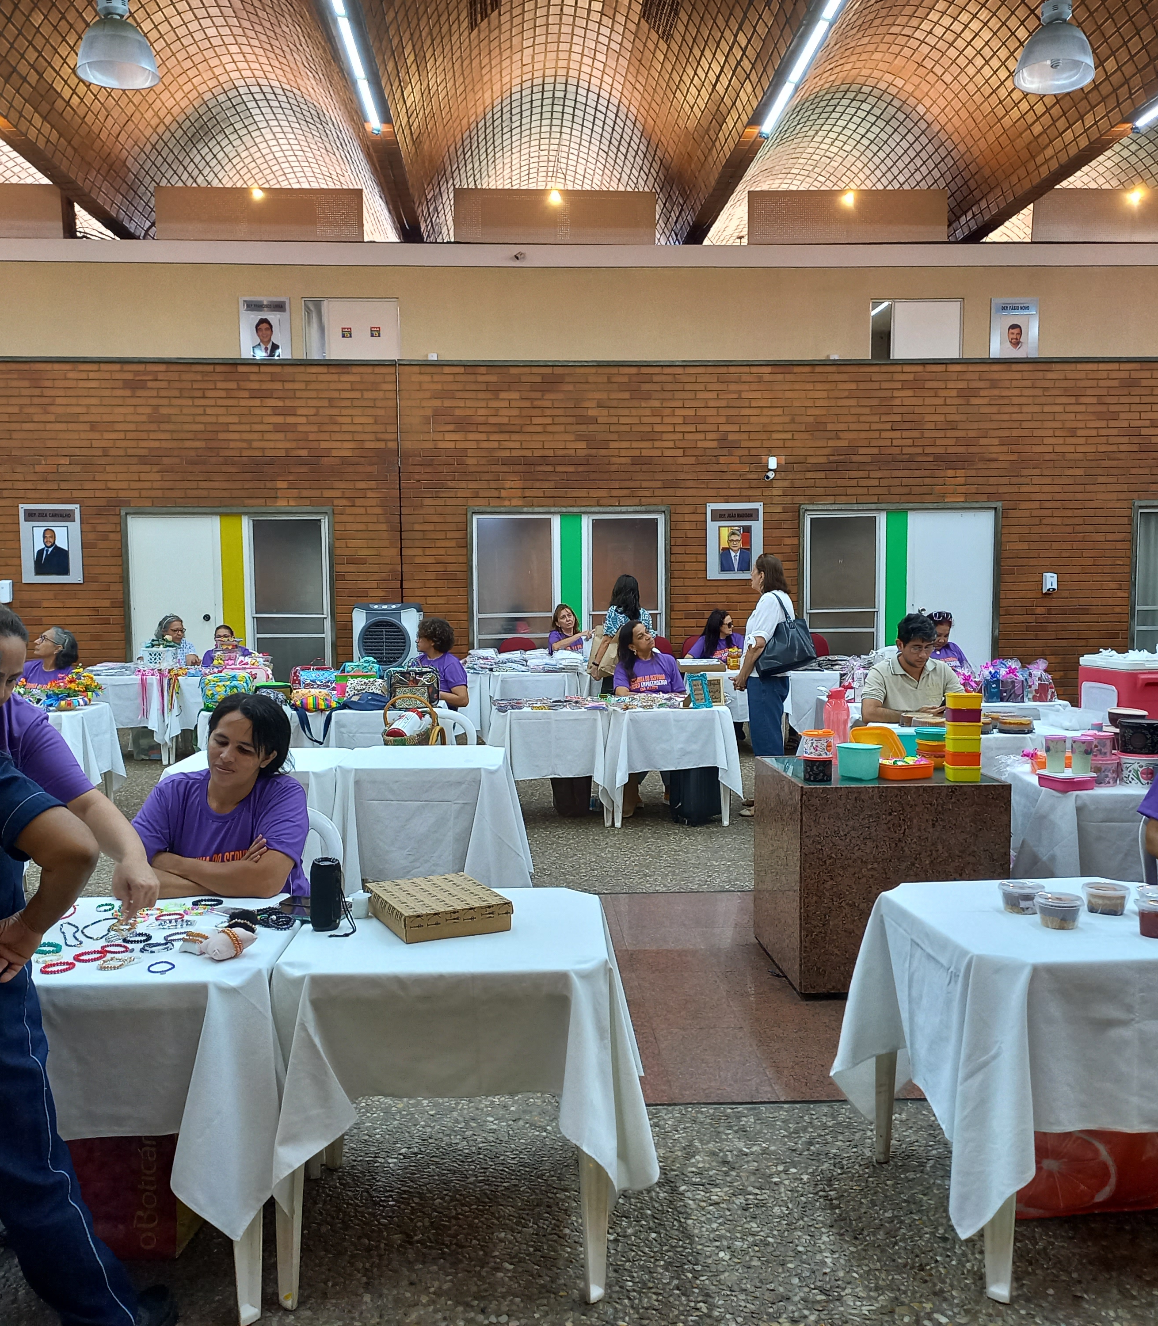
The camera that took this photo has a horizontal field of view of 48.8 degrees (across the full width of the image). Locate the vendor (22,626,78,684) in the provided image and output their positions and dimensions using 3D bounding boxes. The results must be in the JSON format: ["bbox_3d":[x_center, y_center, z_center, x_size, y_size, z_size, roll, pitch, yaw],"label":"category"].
[{"bbox_3d":[-3.744,0.353,8.841,0.500,1.220,0.720,2,4,30],"label":"vendor"}]

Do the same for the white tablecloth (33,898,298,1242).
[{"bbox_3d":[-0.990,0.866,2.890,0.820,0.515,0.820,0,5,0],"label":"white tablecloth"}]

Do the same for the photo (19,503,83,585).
[{"bbox_3d":[-5.250,-1.183,12.703,0.588,0.792,0.030,-1,4,-3],"label":"photo"}]

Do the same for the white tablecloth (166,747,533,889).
[{"bbox_3d":[-1.039,0.735,5.802,1.620,0.620,0.820,-1,4,-1],"label":"white tablecloth"}]

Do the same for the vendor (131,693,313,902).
[{"bbox_3d":[-0.965,0.691,3.454,0.500,1.220,0.720,0,4,1],"label":"vendor"}]

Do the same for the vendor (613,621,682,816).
[{"bbox_3d":[0.468,0.338,8.497,0.480,1.218,0.820,-1,4,-9],"label":"vendor"}]

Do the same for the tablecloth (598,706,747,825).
[{"bbox_3d":[0.566,0.618,8.078,0.840,0.700,0.800,-1,4,-1],"label":"tablecloth"}]

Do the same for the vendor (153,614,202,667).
[{"bbox_3d":[-3.680,0.172,11.535,0.500,1.220,0.720,-1,4,-9],"label":"vendor"}]

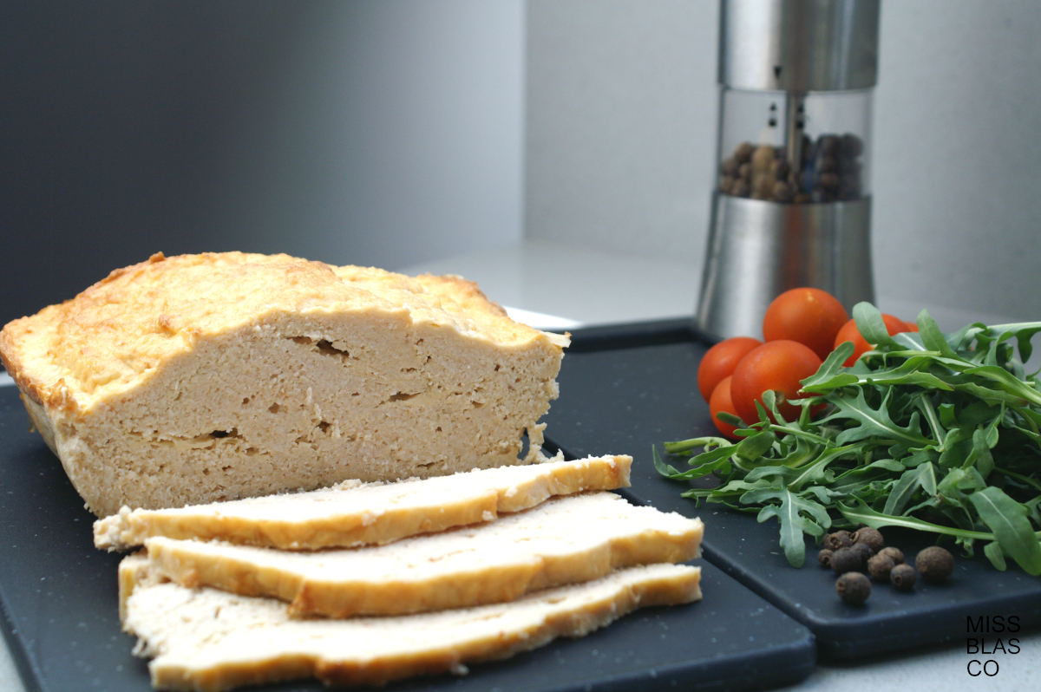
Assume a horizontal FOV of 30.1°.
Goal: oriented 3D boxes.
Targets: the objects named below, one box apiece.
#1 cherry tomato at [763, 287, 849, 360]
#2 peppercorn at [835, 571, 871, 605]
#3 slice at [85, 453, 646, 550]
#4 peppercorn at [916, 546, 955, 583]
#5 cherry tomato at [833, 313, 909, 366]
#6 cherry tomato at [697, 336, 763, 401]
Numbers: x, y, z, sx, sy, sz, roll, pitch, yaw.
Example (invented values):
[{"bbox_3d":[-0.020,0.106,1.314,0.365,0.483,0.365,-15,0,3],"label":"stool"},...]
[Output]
[{"bbox_3d":[0.090,-0.005,0.608,0.027,0.026,0.027,0,14,0],"label":"cherry tomato"},{"bbox_3d":[0.072,0.053,0.421,0.008,0.008,0.008,0,14,0],"label":"peppercorn"},{"bbox_3d":[-0.038,0.036,0.464,0.121,0.011,0.050,-4,7,-18],"label":"slice"},{"bbox_3d":[0.093,0.049,0.435,0.009,0.008,0.009,0,14,0],"label":"peppercorn"},{"bbox_3d":[0.108,0.002,0.593,0.025,0.024,0.025,0,14,0],"label":"cherry tomato"},{"bbox_3d":[0.064,0.009,0.567,0.024,0.024,0.024,0,14,0],"label":"cherry tomato"}]

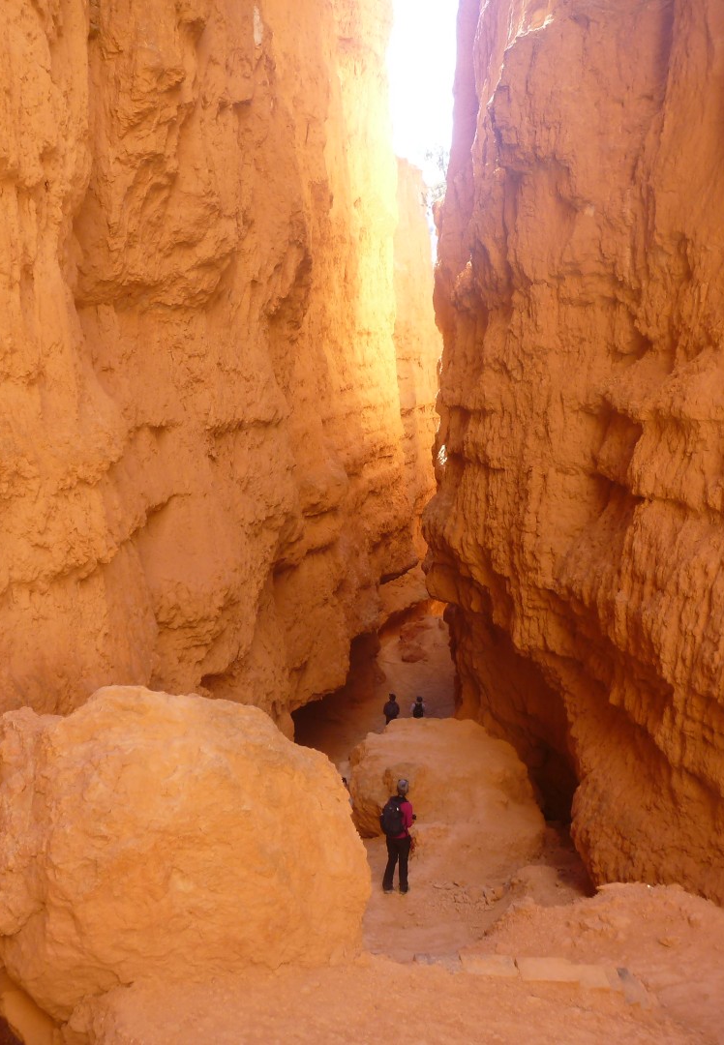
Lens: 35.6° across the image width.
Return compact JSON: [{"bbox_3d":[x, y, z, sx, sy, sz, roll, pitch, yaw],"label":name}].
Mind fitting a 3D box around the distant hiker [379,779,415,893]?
[{"bbox_3d":[0.524,4.510,16.208,0.500,1.700,0.480,4,8,27],"label":"distant hiker"}]

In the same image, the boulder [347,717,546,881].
[{"bbox_3d":[1.445,4.582,19.302,3.300,2.200,3.500,0,7,0],"label":"boulder"}]

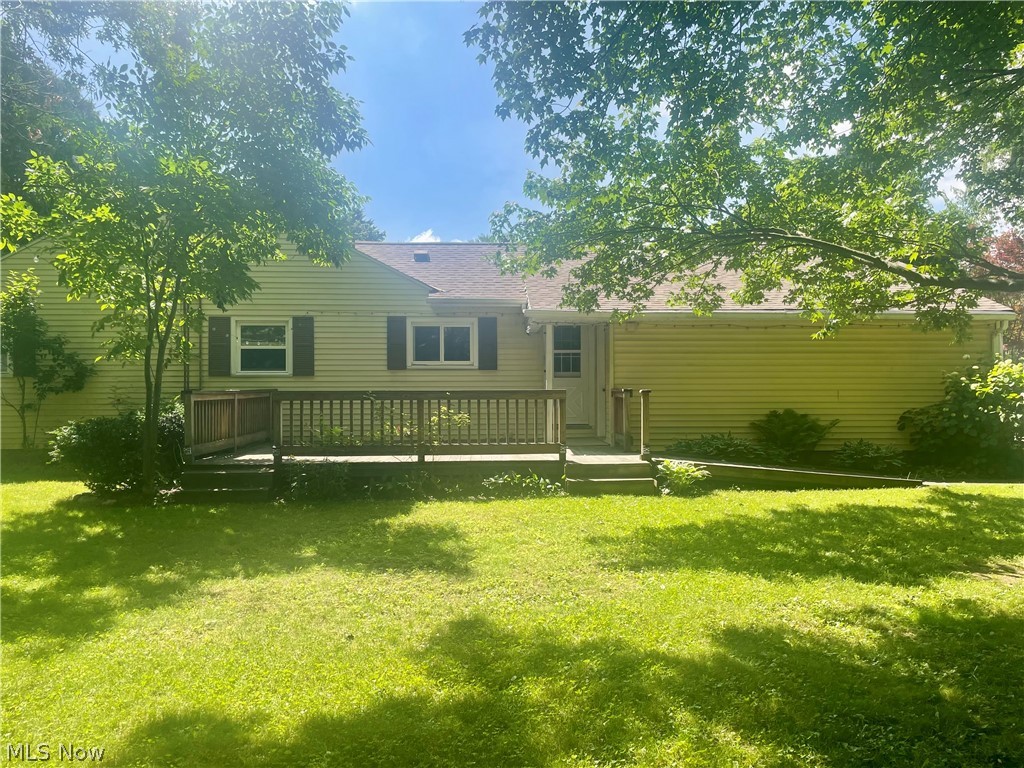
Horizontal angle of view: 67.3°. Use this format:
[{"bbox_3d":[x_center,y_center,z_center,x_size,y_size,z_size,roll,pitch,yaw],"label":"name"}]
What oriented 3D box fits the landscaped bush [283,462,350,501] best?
[{"bbox_3d":[-2.402,1.198,9.450,0.830,0.460,0.550,0,0,-1],"label":"landscaped bush"}]

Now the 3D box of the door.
[{"bbox_3d":[1.088,-0.274,14.550,0.840,2.000,0.080,0,0,-1],"label":"door"}]

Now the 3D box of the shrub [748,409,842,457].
[{"bbox_3d":[4.429,0.810,12.100,1.400,0.850,1.100,0,0,-1],"label":"shrub"}]

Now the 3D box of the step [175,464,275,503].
[{"bbox_3d":[-3.514,1.216,9.400,1.180,0.420,0.650,0,0,-1],"label":"step"}]

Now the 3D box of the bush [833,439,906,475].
[{"bbox_3d":[5.470,1.112,11.800,1.080,0.520,0.850,0,0,-1],"label":"bush"}]

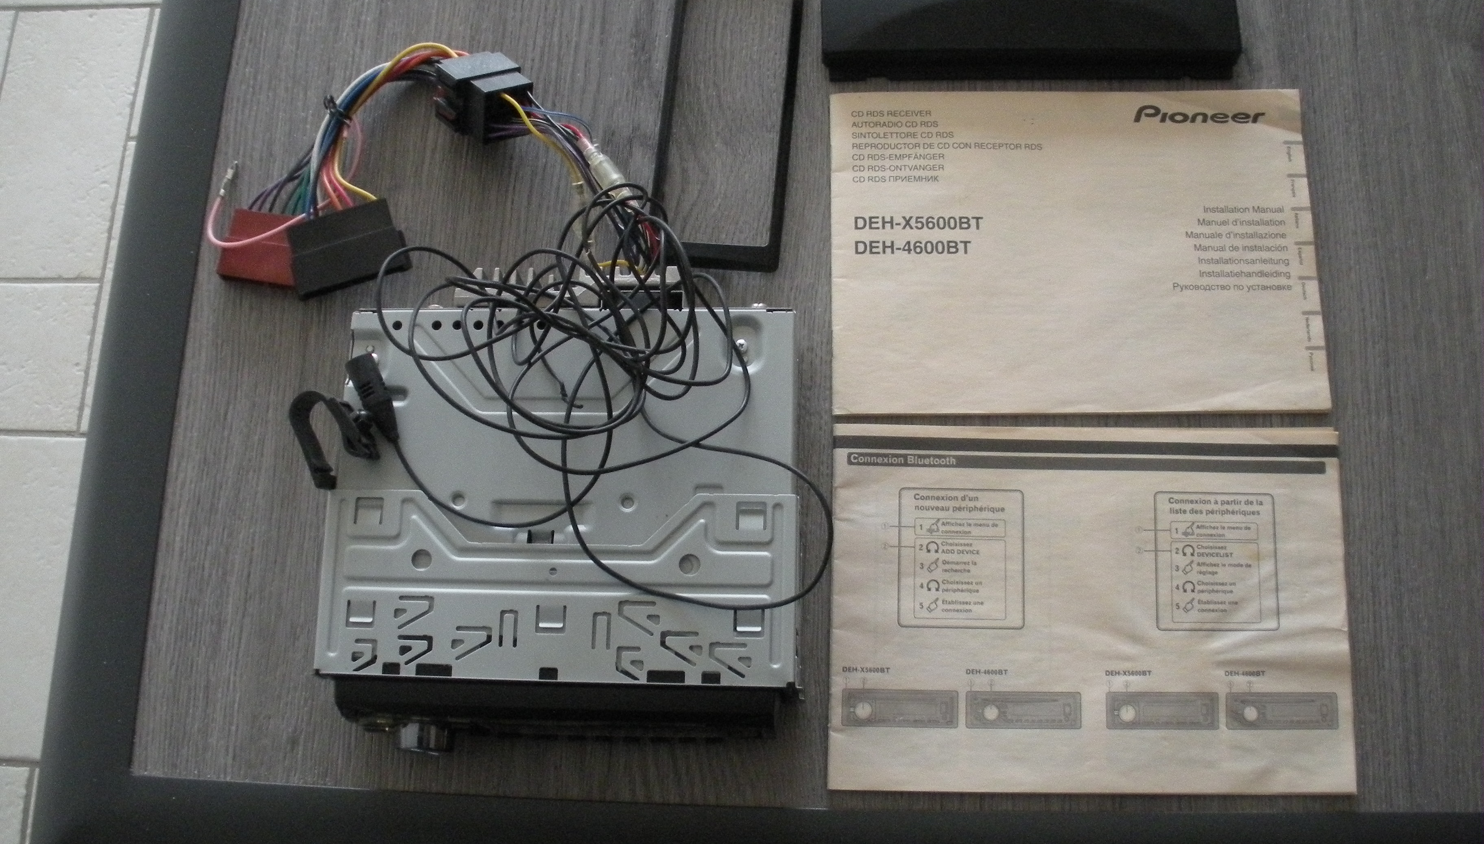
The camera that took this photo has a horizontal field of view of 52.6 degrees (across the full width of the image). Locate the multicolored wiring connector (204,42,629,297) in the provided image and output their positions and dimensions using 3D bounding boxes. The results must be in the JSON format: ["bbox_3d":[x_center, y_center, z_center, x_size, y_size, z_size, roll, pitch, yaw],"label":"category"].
[{"bbox_3d":[-0.139,-0.107,0.653,0.191,0.042,0.106,1,76,2],"label":"multicolored wiring connector"}]

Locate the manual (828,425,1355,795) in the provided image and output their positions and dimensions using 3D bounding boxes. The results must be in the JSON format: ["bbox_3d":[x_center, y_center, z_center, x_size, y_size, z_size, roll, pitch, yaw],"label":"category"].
[{"bbox_3d":[0.142,0.076,0.618,0.210,0.005,0.148,1,76,2],"label":"manual"}]

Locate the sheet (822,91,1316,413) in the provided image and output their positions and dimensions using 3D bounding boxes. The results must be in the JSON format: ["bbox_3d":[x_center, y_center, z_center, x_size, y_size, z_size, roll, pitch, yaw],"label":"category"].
[{"bbox_3d":[0.144,-0.076,0.656,0.210,0.004,0.148,0,76,2],"label":"sheet"}]

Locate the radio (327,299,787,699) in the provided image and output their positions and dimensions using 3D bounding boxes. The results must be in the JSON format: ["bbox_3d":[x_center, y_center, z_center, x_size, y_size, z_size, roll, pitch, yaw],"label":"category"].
[{"bbox_3d":[-0.069,0.035,0.610,0.182,0.053,0.176,1,76,2],"label":"radio"}]

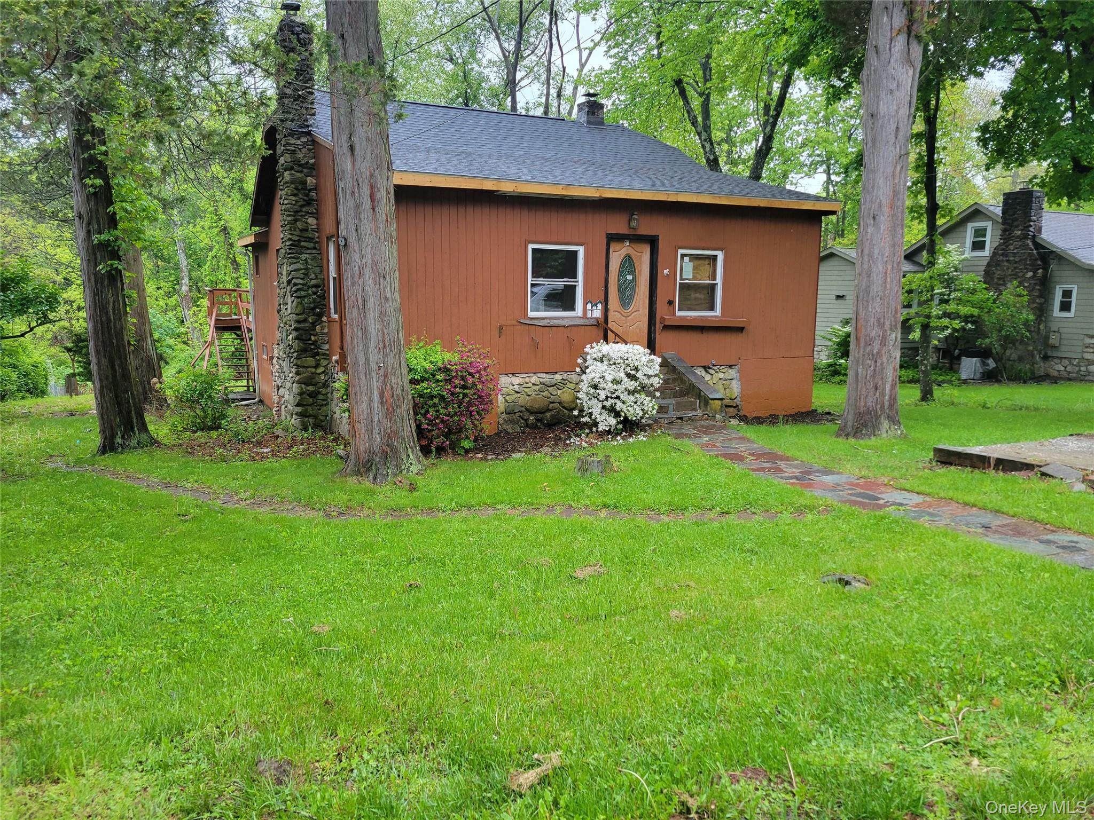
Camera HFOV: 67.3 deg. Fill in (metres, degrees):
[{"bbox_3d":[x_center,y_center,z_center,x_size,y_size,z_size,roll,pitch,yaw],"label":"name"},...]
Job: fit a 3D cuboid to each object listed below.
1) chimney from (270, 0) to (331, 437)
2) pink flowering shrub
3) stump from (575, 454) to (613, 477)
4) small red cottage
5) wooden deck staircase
[{"bbox_3d":[-4.833,-3.639,16.021,0.720,7.950,1.550,-4,10,-26],"label":"chimney"},{"bbox_3d":[-1.405,-0.215,11.800,1.380,1.600,1.270,0,9,0],"label":"pink flowering shrub"},{"bbox_3d":[0.549,0.654,9.600,0.400,0.230,0.370,0,9,0],"label":"stump"},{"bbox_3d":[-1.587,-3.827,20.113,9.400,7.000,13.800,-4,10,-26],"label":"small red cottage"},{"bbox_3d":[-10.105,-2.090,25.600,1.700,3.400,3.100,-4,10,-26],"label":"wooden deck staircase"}]

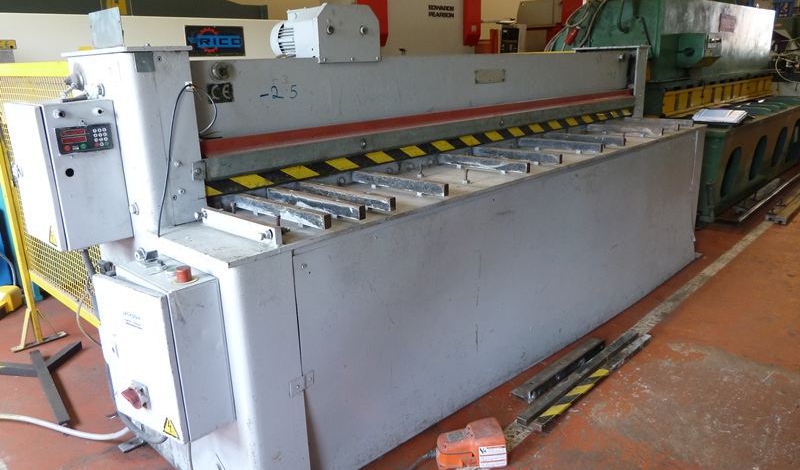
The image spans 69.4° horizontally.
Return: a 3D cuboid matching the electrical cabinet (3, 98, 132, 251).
[{"bbox_3d":[-0.983,-0.193,1.720,0.305,0.400,0.198,14,23,42],"label":"electrical cabinet"}]

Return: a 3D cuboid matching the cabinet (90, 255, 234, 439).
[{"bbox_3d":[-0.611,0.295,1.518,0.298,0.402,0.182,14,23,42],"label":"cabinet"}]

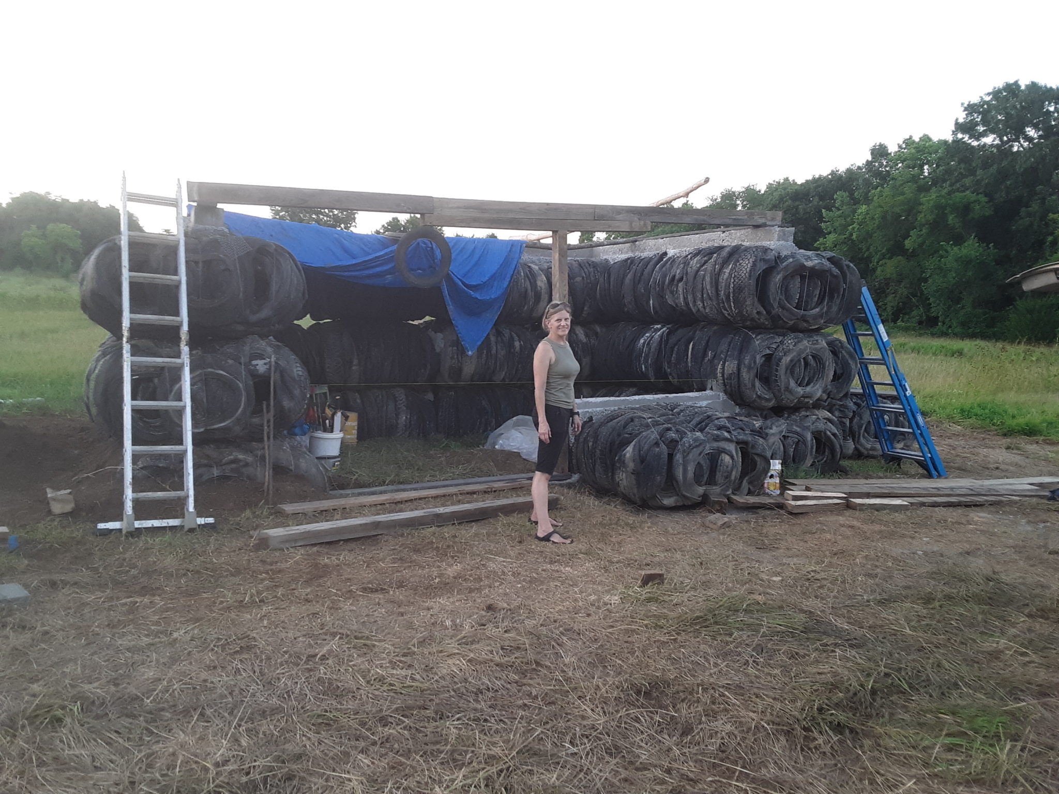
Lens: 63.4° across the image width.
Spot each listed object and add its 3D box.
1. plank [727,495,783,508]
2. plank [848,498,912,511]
[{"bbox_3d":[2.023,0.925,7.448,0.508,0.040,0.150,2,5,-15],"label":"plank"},{"bbox_3d":[3.142,0.977,7.702,0.547,0.055,0.140,2,5,-15],"label":"plank"}]

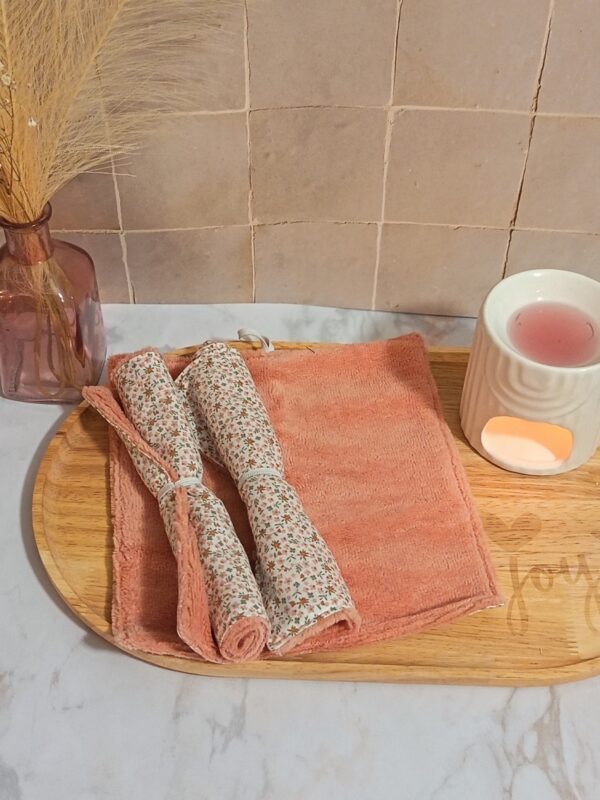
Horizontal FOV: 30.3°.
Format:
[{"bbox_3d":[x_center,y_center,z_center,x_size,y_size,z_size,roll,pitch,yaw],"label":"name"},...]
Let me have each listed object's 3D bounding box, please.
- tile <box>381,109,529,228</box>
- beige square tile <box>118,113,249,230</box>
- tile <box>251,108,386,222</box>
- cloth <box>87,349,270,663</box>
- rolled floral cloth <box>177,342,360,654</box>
[{"bbox_3d":[0.117,-0.175,0.838,0.101,0.102,0.009,0,47,-1],"label":"tile"},{"bbox_3d":[-0.088,-0.173,0.836,0.101,0.101,0.009,0,47,-1],"label":"beige square tile"},{"bbox_3d":[0.014,-0.177,0.835,0.099,0.101,0.009,0,47,-1],"label":"tile"},{"bbox_3d":[-0.088,0.063,0.751,0.061,0.037,0.249,-14,49,-14],"label":"cloth"},{"bbox_3d":[-0.027,0.052,0.761,0.059,0.037,0.251,-12,48,-11],"label":"rolled floral cloth"}]

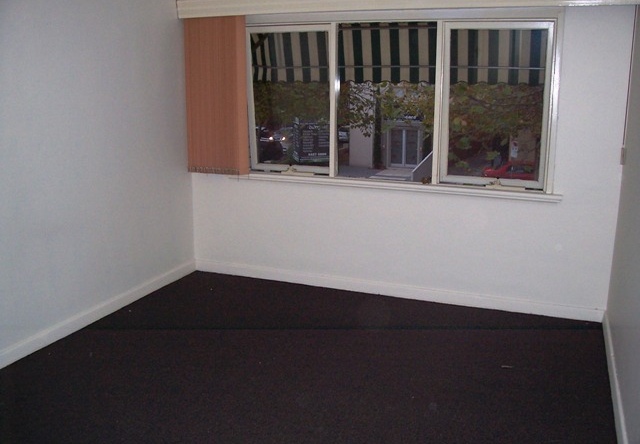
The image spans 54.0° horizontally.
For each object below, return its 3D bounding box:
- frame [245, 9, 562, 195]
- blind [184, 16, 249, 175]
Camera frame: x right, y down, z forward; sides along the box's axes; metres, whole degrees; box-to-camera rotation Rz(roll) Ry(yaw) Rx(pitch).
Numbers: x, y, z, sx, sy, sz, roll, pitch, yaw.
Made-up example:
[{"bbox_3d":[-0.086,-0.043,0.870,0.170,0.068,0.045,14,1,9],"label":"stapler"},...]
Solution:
[{"bbox_3d":[0.464,-0.839,4.431,2.256,1.124,0.100,5,13,21],"label":"frame"},{"bbox_3d":[-0.782,-0.964,4.801,0.470,1.201,0.126,5,13,21],"label":"blind"}]

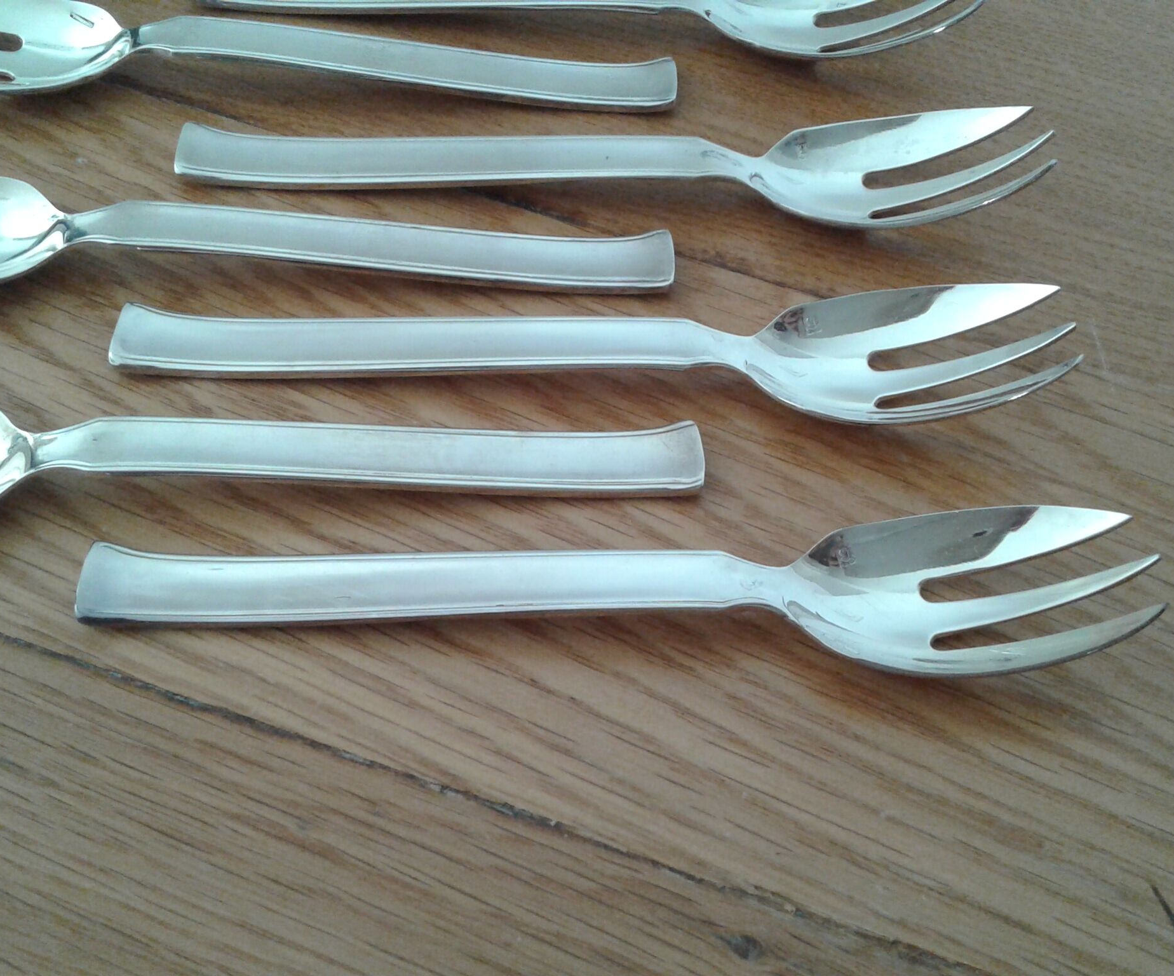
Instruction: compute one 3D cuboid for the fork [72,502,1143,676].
[{"bbox_3d":[0.003,0.013,0.199,0.157,0.020,0.026,2,58,-2],"label":"fork"}]

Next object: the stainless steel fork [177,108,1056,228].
[{"bbox_3d":[0.003,-0.061,0.245,0.157,0.020,0.026,3,58,-1],"label":"stainless steel fork"}]

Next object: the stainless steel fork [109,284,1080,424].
[{"bbox_3d":[0.000,-0.025,0.222,0.157,0.020,0.026,3,58,-1],"label":"stainless steel fork"}]

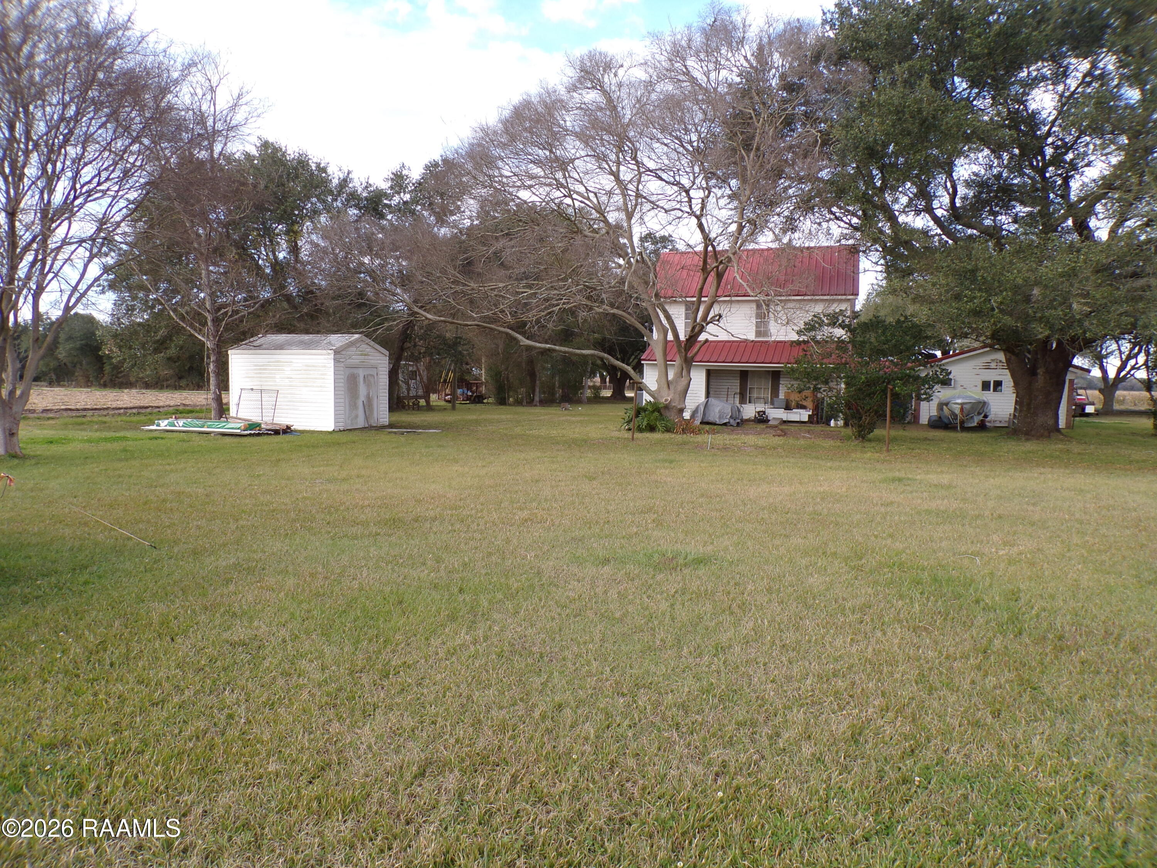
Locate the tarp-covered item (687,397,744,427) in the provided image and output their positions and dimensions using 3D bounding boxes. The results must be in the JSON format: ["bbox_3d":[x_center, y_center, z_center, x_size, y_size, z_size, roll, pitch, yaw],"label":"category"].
[{"bbox_3d":[5.206,-0.843,30.199,1.813,0.991,1.078,2,4,20],"label":"tarp-covered item"}]

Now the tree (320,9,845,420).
[{"bbox_3d":[0.199,-7.089,27.888,16.954,13.628,13.230,1,4,0],"label":"tree"}]

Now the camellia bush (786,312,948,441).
[{"bbox_3d":[8.412,-1.649,23.357,4.410,3.696,4.018,1,4,0],"label":"camellia bush"}]

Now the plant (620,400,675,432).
[{"bbox_3d":[2.282,-0.606,26.323,1.715,1.029,1.568,1,4,0],"label":"plant"}]

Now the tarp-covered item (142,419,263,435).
[{"bbox_3d":[-11.084,-0.272,23.810,3.087,0.353,1.127,2,4,17],"label":"tarp-covered item"}]

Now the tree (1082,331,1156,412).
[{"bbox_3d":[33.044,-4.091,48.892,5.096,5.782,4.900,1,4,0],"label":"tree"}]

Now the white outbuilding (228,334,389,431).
[{"bbox_3d":[-8.831,-1.779,26.684,3.802,3.033,3.479,2,4,15],"label":"white outbuilding"}]

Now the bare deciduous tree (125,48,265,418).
[{"bbox_3d":[-13.138,-6.511,27.357,4.606,12.220,4.606,1,4,0],"label":"bare deciduous tree"}]

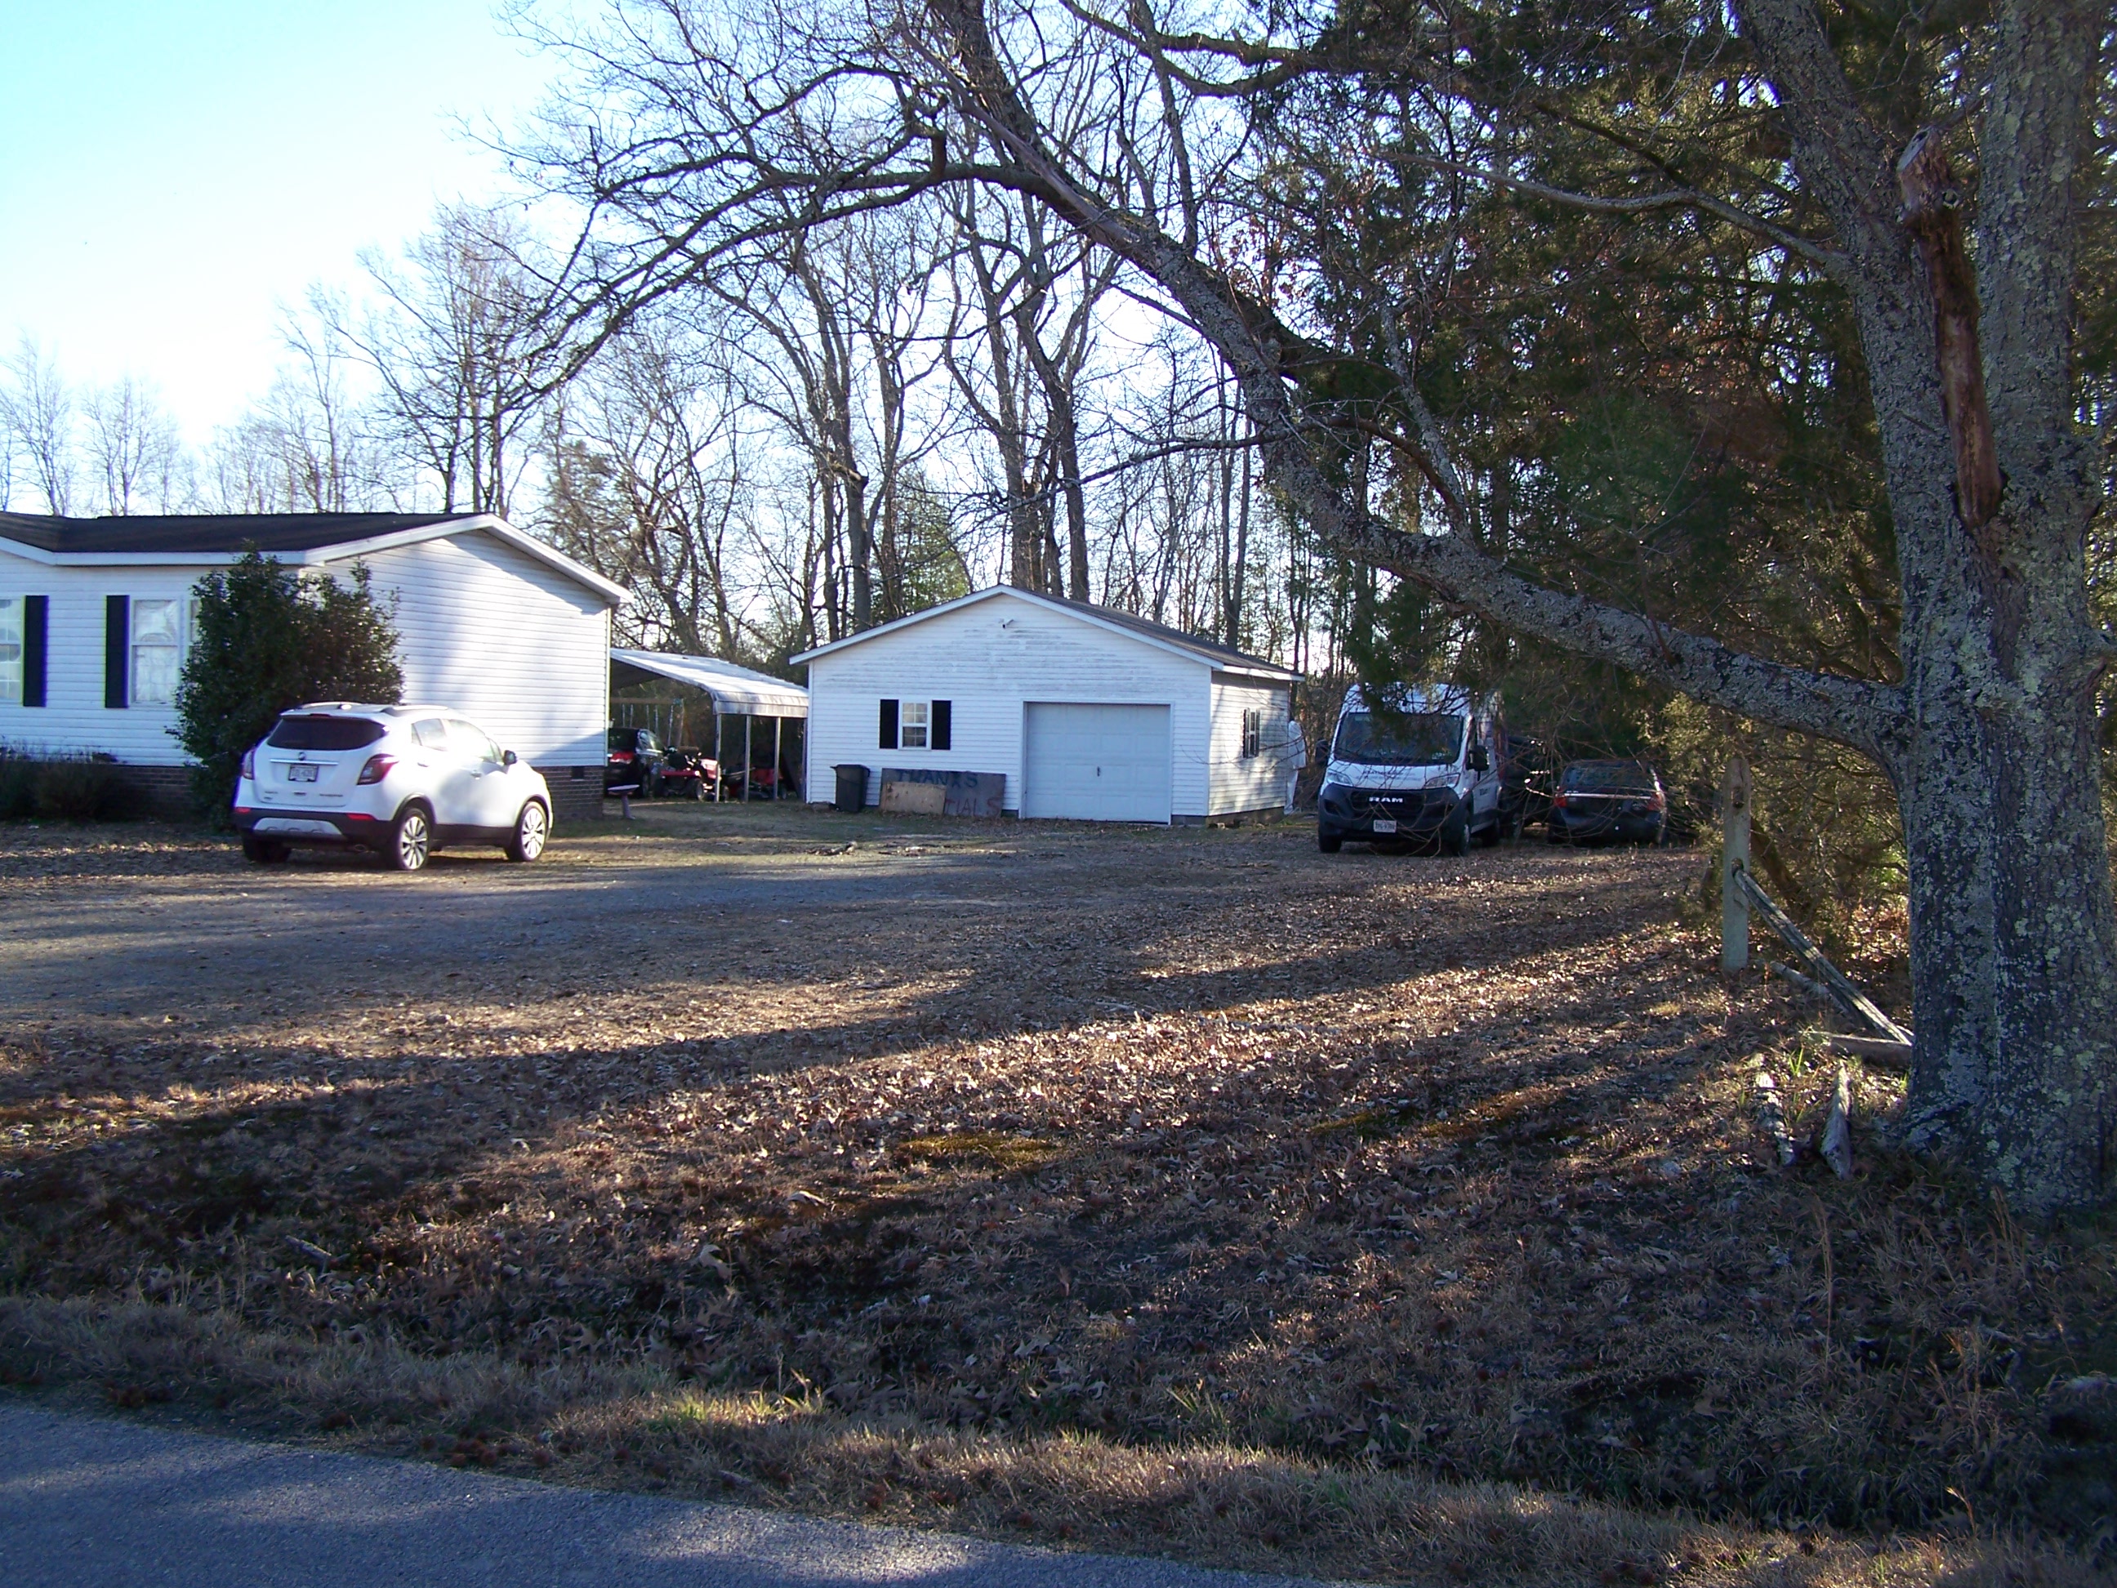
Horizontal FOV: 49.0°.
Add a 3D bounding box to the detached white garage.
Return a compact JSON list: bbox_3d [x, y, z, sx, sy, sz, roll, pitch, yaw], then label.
[{"bbox_3d":[0.015,-1.649,44.421,8.080,4.150,7.000,2,2,17],"label":"detached white garage"}]

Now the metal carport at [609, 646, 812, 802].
[{"bbox_3d":[-8.004,-1.377,45.878,5.460,2.830,6.000,2,2,16],"label":"metal carport"}]

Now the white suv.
[{"bbox_3d":[-6.995,-0.082,24.911,1.800,1.660,4.280,2,2,14],"label":"white suv"}]

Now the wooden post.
[{"bbox_3d":[4.406,0.457,15.100,0.165,1.400,0.140,1,2,0],"label":"wooden post"}]

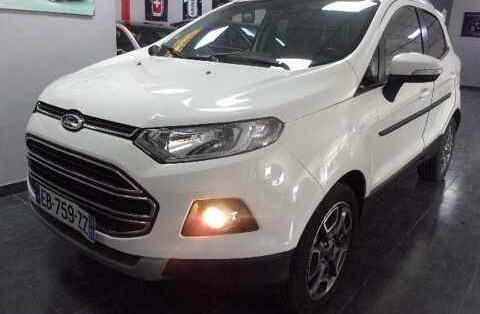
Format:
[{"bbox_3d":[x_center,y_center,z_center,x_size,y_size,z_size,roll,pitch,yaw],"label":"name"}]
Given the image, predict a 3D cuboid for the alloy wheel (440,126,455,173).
[{"bbox_3d":[1.933,-0.080,3.778,0.170,0.465,0.465,15,21,36],"label":"alloy wheel"}]

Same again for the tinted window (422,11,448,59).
[{"bbox_3d":[1.554,-0.946,3.083,0.080,0.370,0.850,-6,8,40],"label":"tinted window"}]

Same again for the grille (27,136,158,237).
[{"bbox_3d":[-0.719,0.076,1.666,1.000,0.360,0.140,15,16,36],"label":"grille"}]

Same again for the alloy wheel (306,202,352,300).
[{"bbox_3d":[0.369,0.424,1.869,0.170,0.465,0.465,15,21,36],"label":"alloy wheel"}]

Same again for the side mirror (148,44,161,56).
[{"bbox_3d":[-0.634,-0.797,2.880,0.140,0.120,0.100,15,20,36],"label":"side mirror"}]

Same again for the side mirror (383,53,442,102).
[{"bbox_3d":[0.945,-0.423,2.097,0.240,0.235,0.200,15,21,36],"label":"side mirror"}]

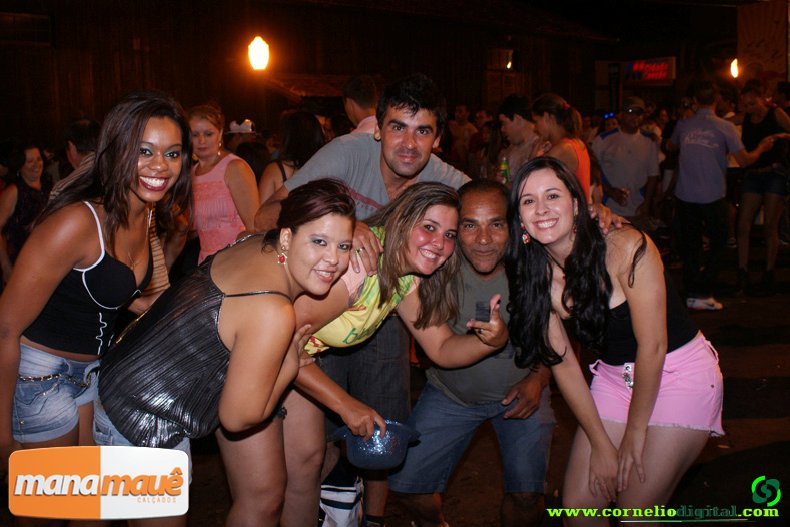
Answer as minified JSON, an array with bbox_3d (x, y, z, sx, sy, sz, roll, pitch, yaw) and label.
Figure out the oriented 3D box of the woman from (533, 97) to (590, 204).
[{"bbox_3d":[0.945,-0.200,4.690,0.380,1.590,0.460,3,11,19],"label":"woman"}]

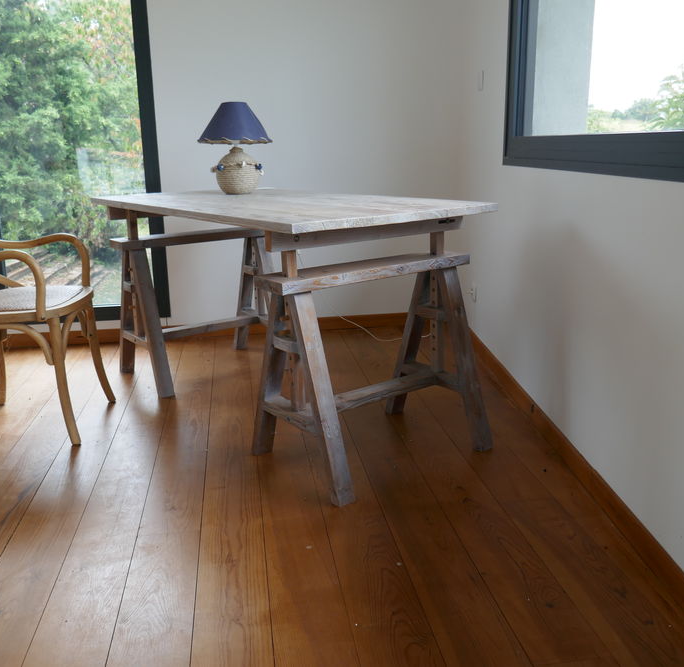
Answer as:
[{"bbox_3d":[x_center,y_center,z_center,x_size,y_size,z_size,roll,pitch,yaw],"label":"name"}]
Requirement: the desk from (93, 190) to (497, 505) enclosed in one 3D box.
[{"bbox_3d":[-0.224,-0.102,2.584,0.829,0.768,1.565,-13,19,-37],"label":"desk"}]

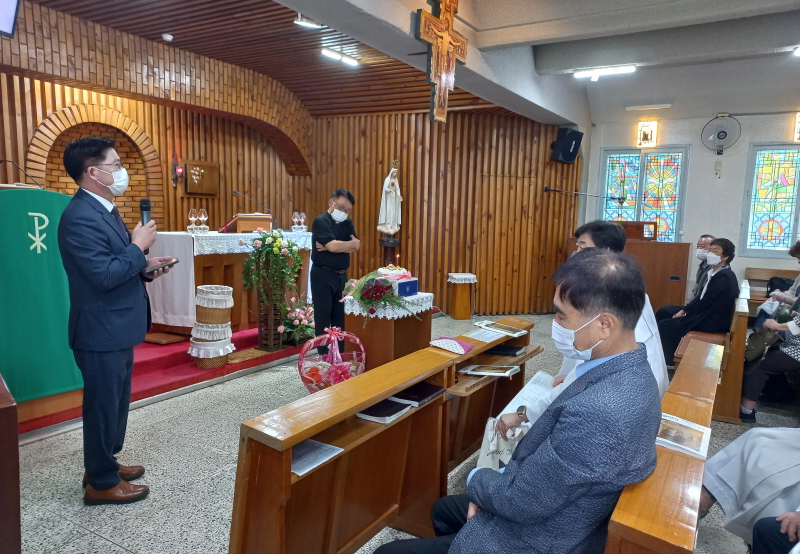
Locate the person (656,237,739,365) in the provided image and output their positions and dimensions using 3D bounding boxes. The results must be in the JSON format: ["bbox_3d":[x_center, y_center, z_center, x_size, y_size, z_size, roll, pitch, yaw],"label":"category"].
[{"bbox_3d":[2.641,0.258,5.165,0.650,1.230,0.460,5,9,26],"label":"person"}]

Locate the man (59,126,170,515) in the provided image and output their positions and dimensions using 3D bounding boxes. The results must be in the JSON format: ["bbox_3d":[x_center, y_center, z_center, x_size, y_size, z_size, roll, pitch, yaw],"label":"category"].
[{"bbox_3d":[-1.381,0.225,2.866,0.510,1.770,0.470,-1,9,-17],"label":"man"}]

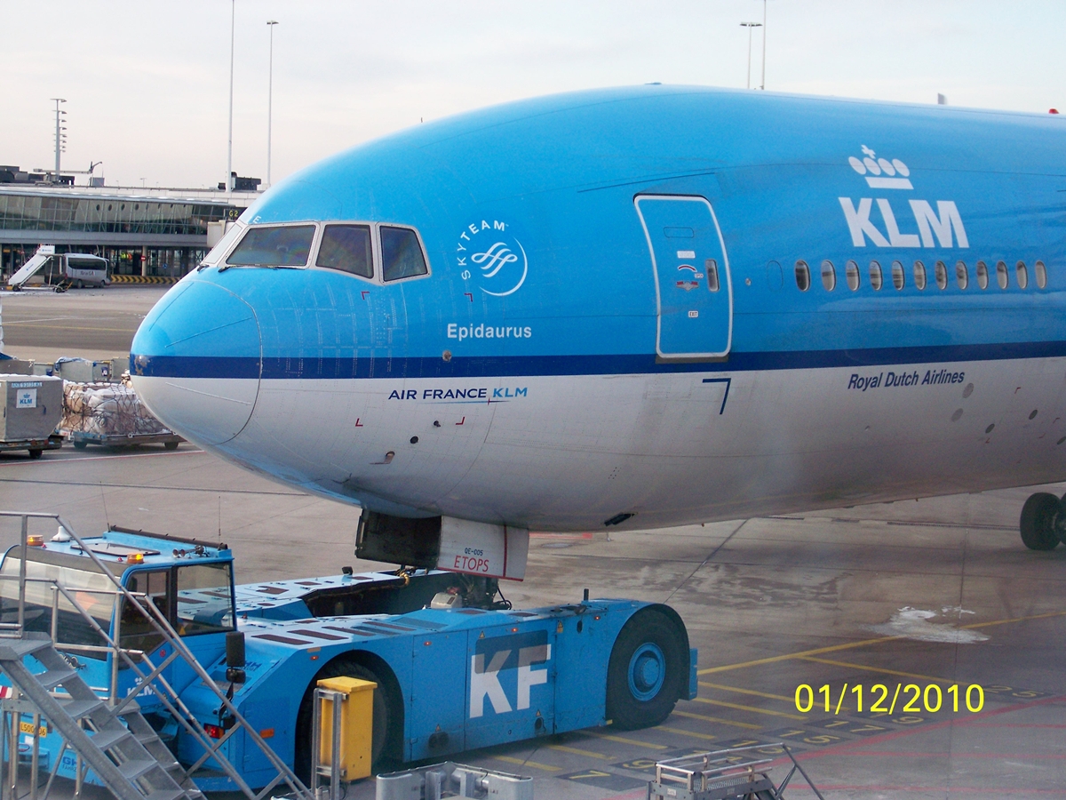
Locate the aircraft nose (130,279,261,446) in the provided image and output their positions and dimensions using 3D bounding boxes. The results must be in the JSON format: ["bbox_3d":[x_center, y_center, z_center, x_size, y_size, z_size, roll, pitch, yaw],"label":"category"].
[{"bbox_3d":[-4.071,-0.405,29.570,2.100,1.960,0.980,5,5,42],"label":"aircraft nose"}]

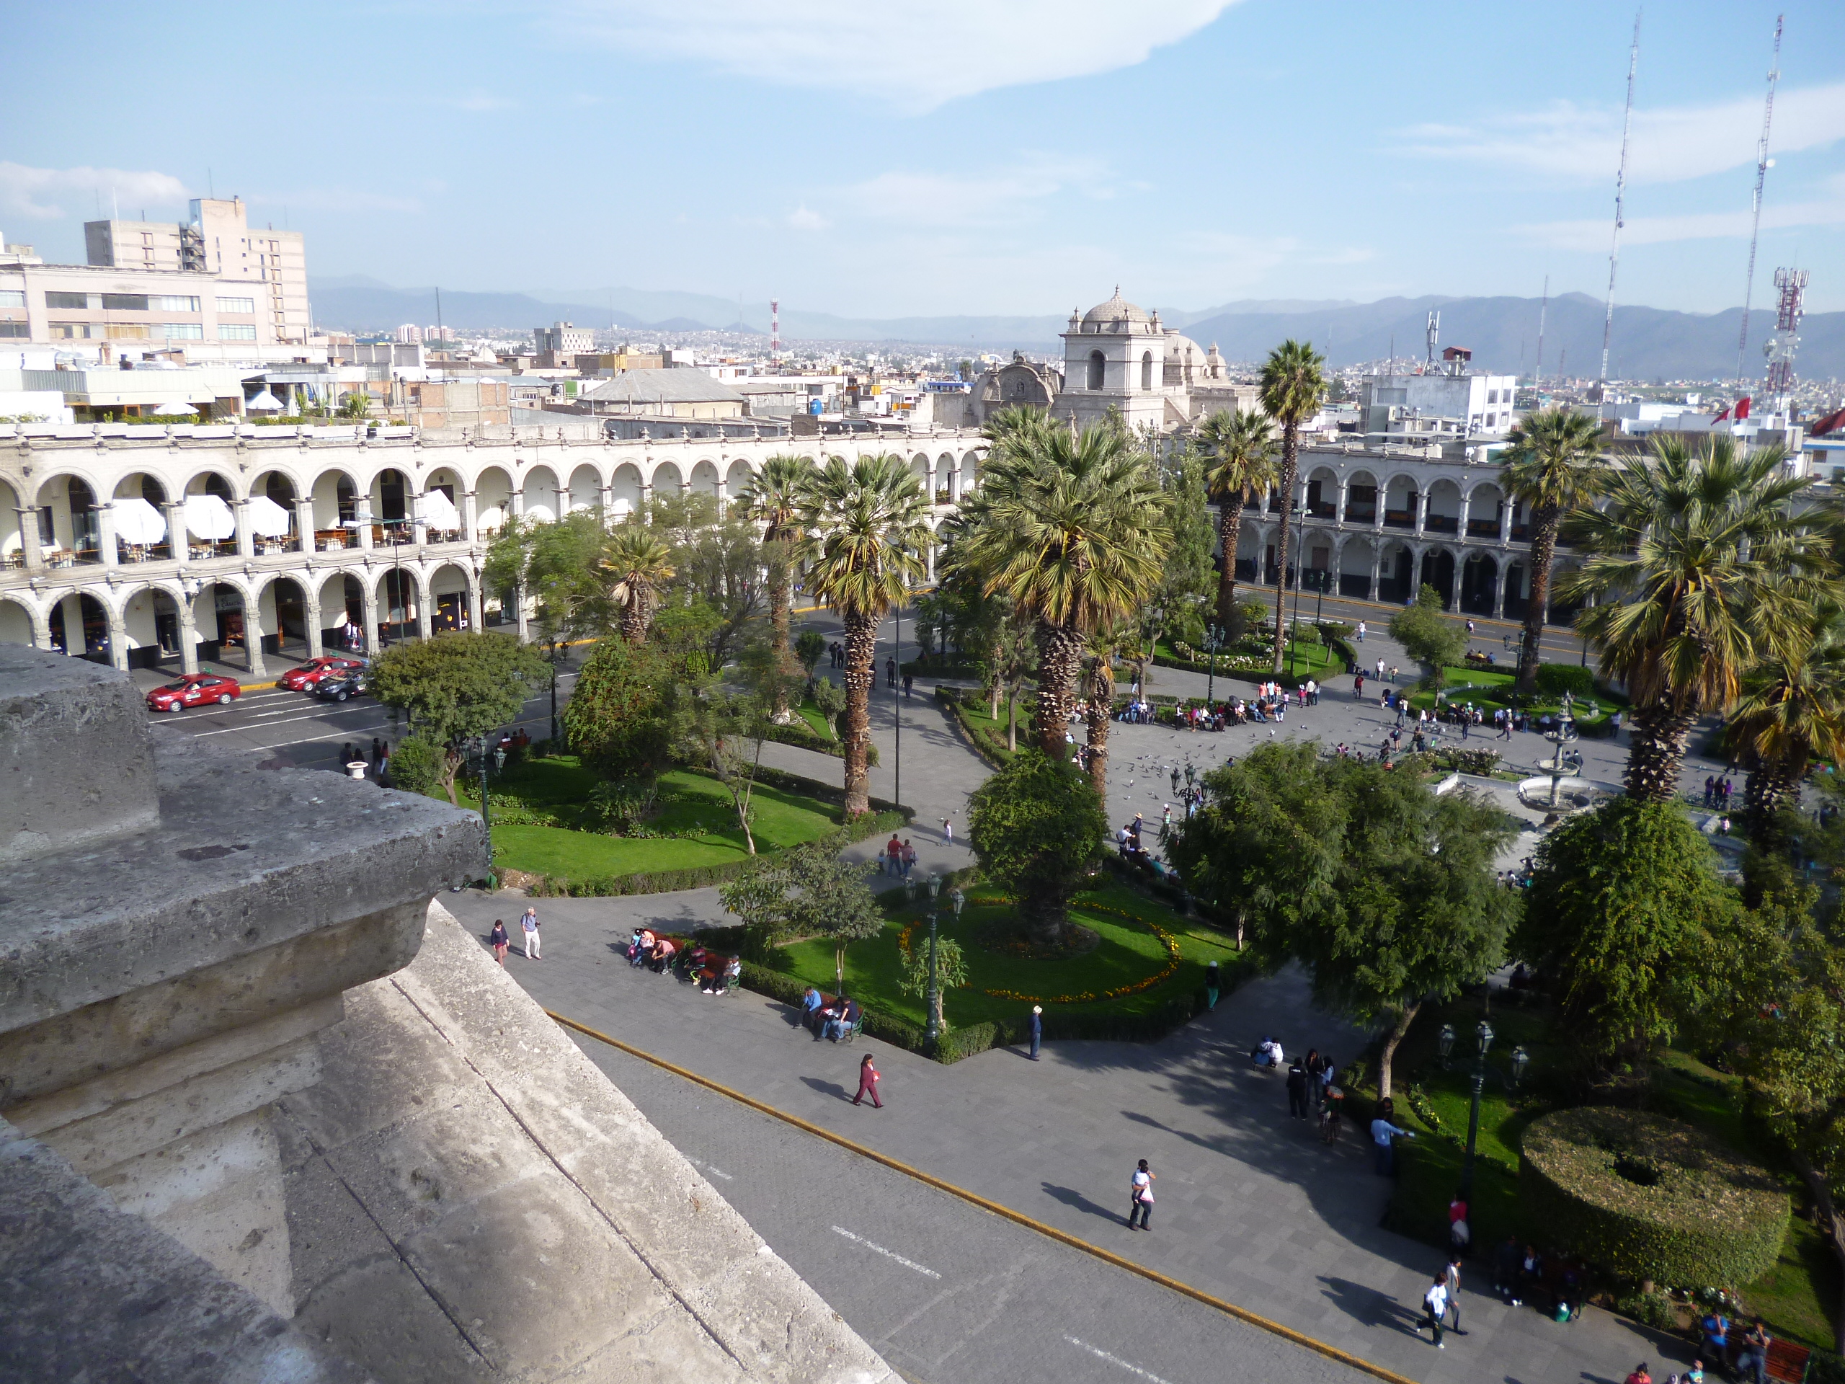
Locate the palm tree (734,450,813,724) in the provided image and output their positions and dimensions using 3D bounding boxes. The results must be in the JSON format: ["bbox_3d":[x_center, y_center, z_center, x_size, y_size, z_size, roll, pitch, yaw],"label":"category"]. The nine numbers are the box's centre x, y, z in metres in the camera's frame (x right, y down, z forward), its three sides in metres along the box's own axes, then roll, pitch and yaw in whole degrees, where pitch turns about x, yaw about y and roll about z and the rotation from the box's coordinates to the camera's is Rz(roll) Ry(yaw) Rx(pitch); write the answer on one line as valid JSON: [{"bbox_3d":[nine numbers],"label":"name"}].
[{"bbox_3d":[-7.681,-5.465,79.775,4.900,14.300,4.900,0,12,0],"label":"palm tree"}]

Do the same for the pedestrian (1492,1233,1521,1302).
[{"bbox_3d":[12.185,11.920,31.098,0.520,1.520,0.420,5,13,21],"label":"pedestrian"}]

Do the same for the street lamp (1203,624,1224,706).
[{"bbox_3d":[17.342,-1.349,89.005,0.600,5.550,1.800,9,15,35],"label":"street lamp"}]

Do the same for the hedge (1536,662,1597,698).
[{"bbox_3d":[43.120,-0.842,99.693,4.160,1.900,3.744,6,13,23],"label":"hedge"}]

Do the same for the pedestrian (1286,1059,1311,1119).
[{"bbox_3d":[9.909,10.430,39.116,0.560,1.720,0.380,8,14,31],"label":"pedestrian"}]

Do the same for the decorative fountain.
[{"bbox_3d":[29.196,3.242,68.560,4.142,6.000,4.142,6,13,23],"label":"decorative fountain"}]

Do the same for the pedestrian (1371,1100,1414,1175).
[{"bbox_3d":[11.580,11.067,36.569,0.950,1.720,0.500,7,14,29],"label":"pedestrian"}]

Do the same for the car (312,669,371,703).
[{"bbox_3d":[-31.163,-0.503,81.764,1.700,1.480,4.200,10,15,37],"label":"car"}]

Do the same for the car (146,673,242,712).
[{"bbox_3d":[-37.661,-0.113,77.149,1.750,1.500,4.400,12,14,34],"label":"car"}]

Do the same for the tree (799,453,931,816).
[{"bbox_3d":[-2.680,-2.240,63.446,5.800,15.300,5.800,0,12,0],"label":"tree"}]

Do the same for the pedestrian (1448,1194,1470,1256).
[{"bbox_3d":[12.418,12.251,34.288,0.420,1.546,0.500,0,12,-6],"label":"pedestrian"}]

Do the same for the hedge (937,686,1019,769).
[{"bbox_3d":[2.785,1.719,82.070,1.150,0.900,17.090,1,12,-11],"label":"hedge"}]

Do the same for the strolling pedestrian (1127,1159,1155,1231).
[{"bbox_3d":[5.127,11.666,34.668,0.500,1.780,0.550,11,15,40],"label":"strolling pedestrian"}]

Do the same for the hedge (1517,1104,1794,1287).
[{"bbox_3d":[16.895,11.485,34.626,5.600,1.450,5.600,9,14,34],"label":"hedge"}]

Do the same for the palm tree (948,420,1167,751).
[{"bbox_3d":[4.818,-0.173,50.656,6.709,17.914,6.374,2,12,5],"label":"palm tree"}]

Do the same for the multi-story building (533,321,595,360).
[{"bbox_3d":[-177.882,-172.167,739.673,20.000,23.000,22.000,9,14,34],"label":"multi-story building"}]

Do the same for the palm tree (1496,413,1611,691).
[{"bbox_3d":[41.375,-9.243,99.425,7.300,18.700,7.300,5,13,21],"label":"palm tree"}]

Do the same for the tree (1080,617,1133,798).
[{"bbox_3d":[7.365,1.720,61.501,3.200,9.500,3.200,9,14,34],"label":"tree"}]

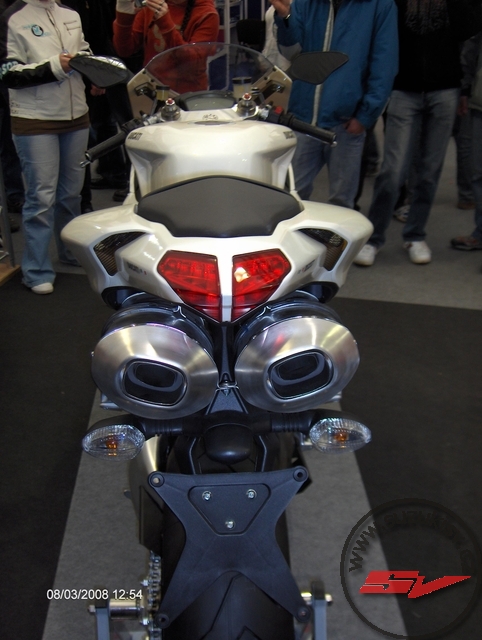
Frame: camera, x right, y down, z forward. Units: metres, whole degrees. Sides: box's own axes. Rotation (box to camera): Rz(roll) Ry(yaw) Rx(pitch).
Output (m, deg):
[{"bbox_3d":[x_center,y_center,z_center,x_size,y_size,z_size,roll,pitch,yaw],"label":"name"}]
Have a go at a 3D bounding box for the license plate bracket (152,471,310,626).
[{"bbox_3d":[-0.013,0.268,0.850,0.185,0.185,0.032,-1,2,-3],"label":"license plate bracket"}]

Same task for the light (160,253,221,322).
[{"bbox_3d":[-0.061,-0.043,0.865,0.072,0.083,0.065,-1,27,-3],"label":"light"}]

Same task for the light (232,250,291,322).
[{"bbox_3d":[0.025,-0.043,0.868,0.072,0.083,0.065,-1,27,-3],"label":"light"}]

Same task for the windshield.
[{"bbox_3d":[-0.096,-0.760,2.200,0.370,0.175,0.270,-1,27,-3],"label":"windshield"}]

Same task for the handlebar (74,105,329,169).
[{"bbox_3d":[-0.089,-0.490,1.940,0.665,0.125,0.210,-3,27,-6],"label":"handlebar"}]

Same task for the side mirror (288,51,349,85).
[{"bbox_3d":[0.223,-0.727,2.080,0.170,0.092,0.070,-1,27,-3],"label":"side mirror"}]

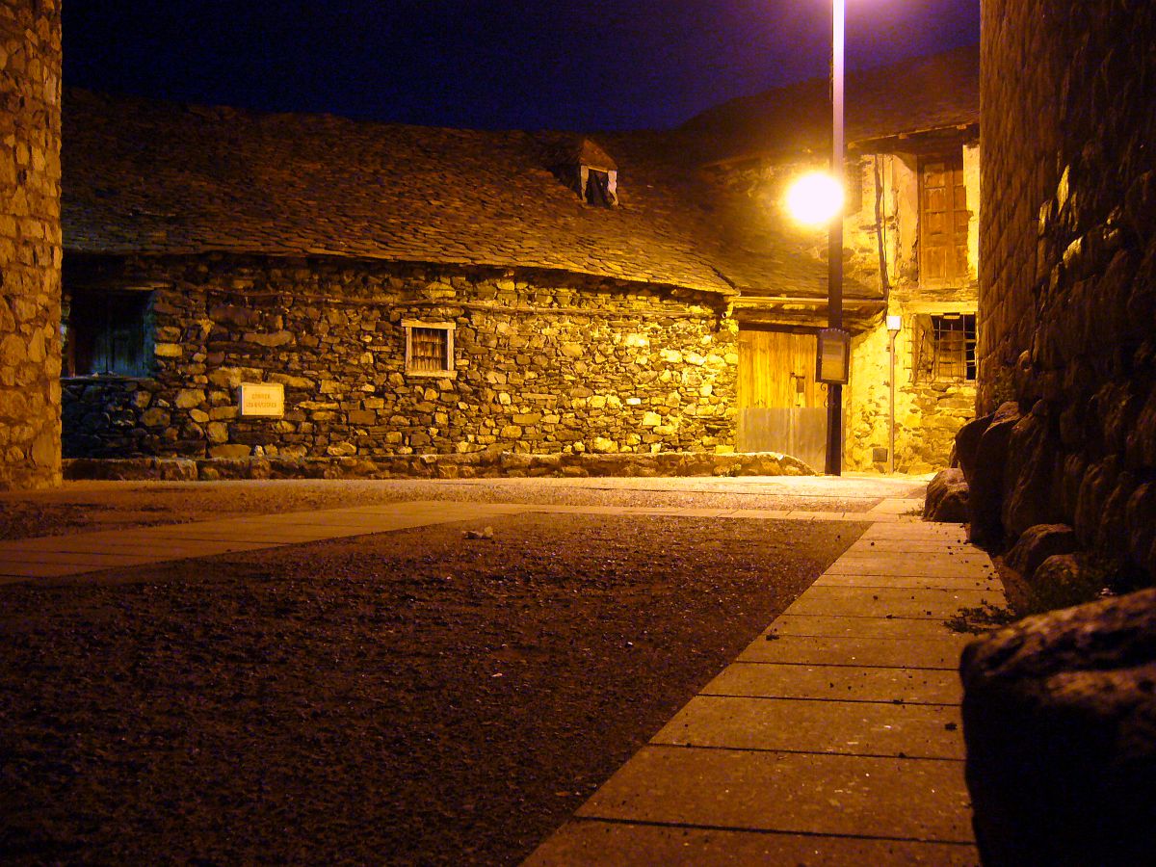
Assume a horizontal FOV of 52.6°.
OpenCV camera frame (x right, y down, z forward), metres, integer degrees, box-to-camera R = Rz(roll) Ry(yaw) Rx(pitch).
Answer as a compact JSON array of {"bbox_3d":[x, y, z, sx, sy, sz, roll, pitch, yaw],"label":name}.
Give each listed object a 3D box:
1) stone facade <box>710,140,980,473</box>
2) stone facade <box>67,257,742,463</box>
[{"bbox_3d":[3.850,-1.800,16.900,4.000,4.700,0.900,0,0,7],"label":"stone facade"},{"bbox_3d":[-2.000,-0.840,14.600,8.800,2.300,0.600,0,0,-21],"label":"stone facade"}]

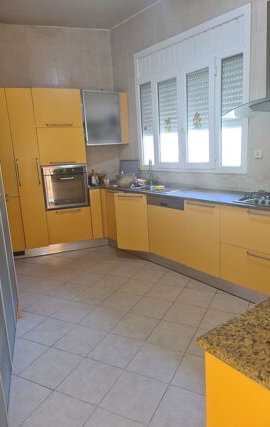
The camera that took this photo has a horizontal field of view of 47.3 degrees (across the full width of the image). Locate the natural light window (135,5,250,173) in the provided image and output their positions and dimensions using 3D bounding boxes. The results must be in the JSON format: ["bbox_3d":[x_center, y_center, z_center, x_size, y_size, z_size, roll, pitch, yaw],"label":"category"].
[{"bbox_3d":[0.618,-1.292,3.733,0.100,1.567,1.787,-12,15,-35],"label":"natural light window"}]

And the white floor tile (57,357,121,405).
[{"bbox_3d":[-0.281,1.063,1.970,0.316,0.012,0.316,3,14,27],"label":"white floor tile"}]

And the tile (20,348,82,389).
[{"bbox_3d":[-0.562,1.048,2.114,0.316,0.012,0.316,3,14,27],"label":"tile"}]

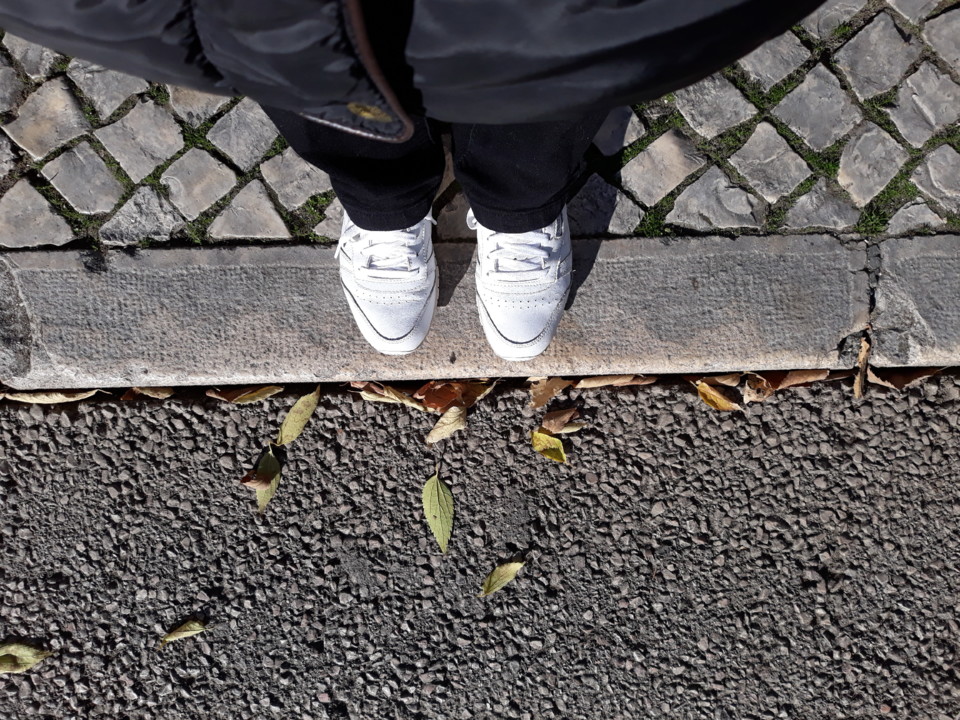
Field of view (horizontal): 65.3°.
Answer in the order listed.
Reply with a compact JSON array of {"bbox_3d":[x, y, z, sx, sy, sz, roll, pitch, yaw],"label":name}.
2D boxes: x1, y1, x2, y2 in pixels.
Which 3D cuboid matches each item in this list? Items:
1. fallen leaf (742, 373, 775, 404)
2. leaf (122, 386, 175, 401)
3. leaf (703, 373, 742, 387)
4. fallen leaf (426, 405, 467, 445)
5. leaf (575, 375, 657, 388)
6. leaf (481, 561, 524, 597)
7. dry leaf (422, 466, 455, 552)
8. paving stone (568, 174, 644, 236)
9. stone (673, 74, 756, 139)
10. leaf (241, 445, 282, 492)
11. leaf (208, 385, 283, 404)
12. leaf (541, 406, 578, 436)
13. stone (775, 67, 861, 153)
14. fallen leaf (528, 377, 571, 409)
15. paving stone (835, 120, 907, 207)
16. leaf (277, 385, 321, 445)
[{"bbox_3d":[0.338,0.033,0.908,0.037,0.020,0.038,-4,86,-2],"label":"fallen leaf"},{"bbox_3d":[-0.395,0.038,0.892,0.065,0.018,0.019,-1,86,-1],"label":"leaf"},{"bbox_3d":[0.336,0.031,1.037,0.057,0.015,0.017,-8,86,-3],"label":"leaf"},{"bbox_3d":[-0.042,0.081,0.939,0.062,0.016,0.030,-45,89,-3],"label":"fallen leaf"},{"bbox_3d":[0.170,0.027,0.942,0.104,0.025,0.022,-1,87,-1],"label":"leaf"},{"bbox_3d":[0.026,0.273,0.944,0.070,0.013,0.021,-39,84,-7],"label":"leaf"},{"bbox_3d":[-0.051,0.191,0.956,0.040,0.010,0.107,-8,82,-3],"label":"dry leaf"},{"bbox_3d":[0.157,-0.198,0.996,0.112,0.062,0.082,-1,86,-2],"label":"paving stone"},{"bbox_3d":[0.303,-0.331,1.011,0.080,0.062,0.090,-41,88,-5],"label":"stone"},{"bbox_3d":[-0.255,0.133,0.894,0.034,0.018,0.055,34,86,1],"label":"leaf"},{"bbox_3d":[-0.294,0.043,0.935,0.094,0.025,0.027,-1,87,-1],"label":"leaf"},{"bbox_3d":[0.107,0.079,0.973,0.050,0.018,0.031,-24,83,-5],"label":"leaf"},{"bbox_3d":[0.383,-0.281,0.873,0.079,0.050,0.073,-41,88,-4],"label":"stone"},{"bbox_3d":[0.098,0.043,1.026,0.061,0.016,0.043,-4,86,-3],"label":"fallen leaf"},{"bbox_3d":[0.463,-0.235,0.932,0.065,0.065,0.087,43,87,1],"label":"paving stone"},{"bbox_3d":[-0.244,0.075,1.011,0.027,0.014,0.094,34,85,1],"label":"leaf"}]

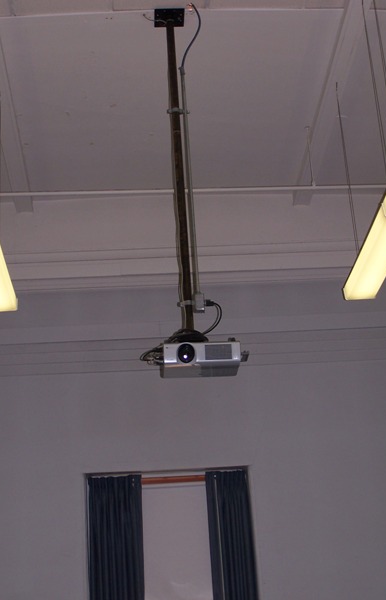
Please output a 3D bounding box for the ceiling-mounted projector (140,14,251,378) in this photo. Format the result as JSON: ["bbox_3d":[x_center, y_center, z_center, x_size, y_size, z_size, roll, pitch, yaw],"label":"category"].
[{"bbox_3d":[-0.047,-0.532,5.467,0.450,1.830,0.290,-1,-21,-6],"label":"ceiling-mounted projector"}]

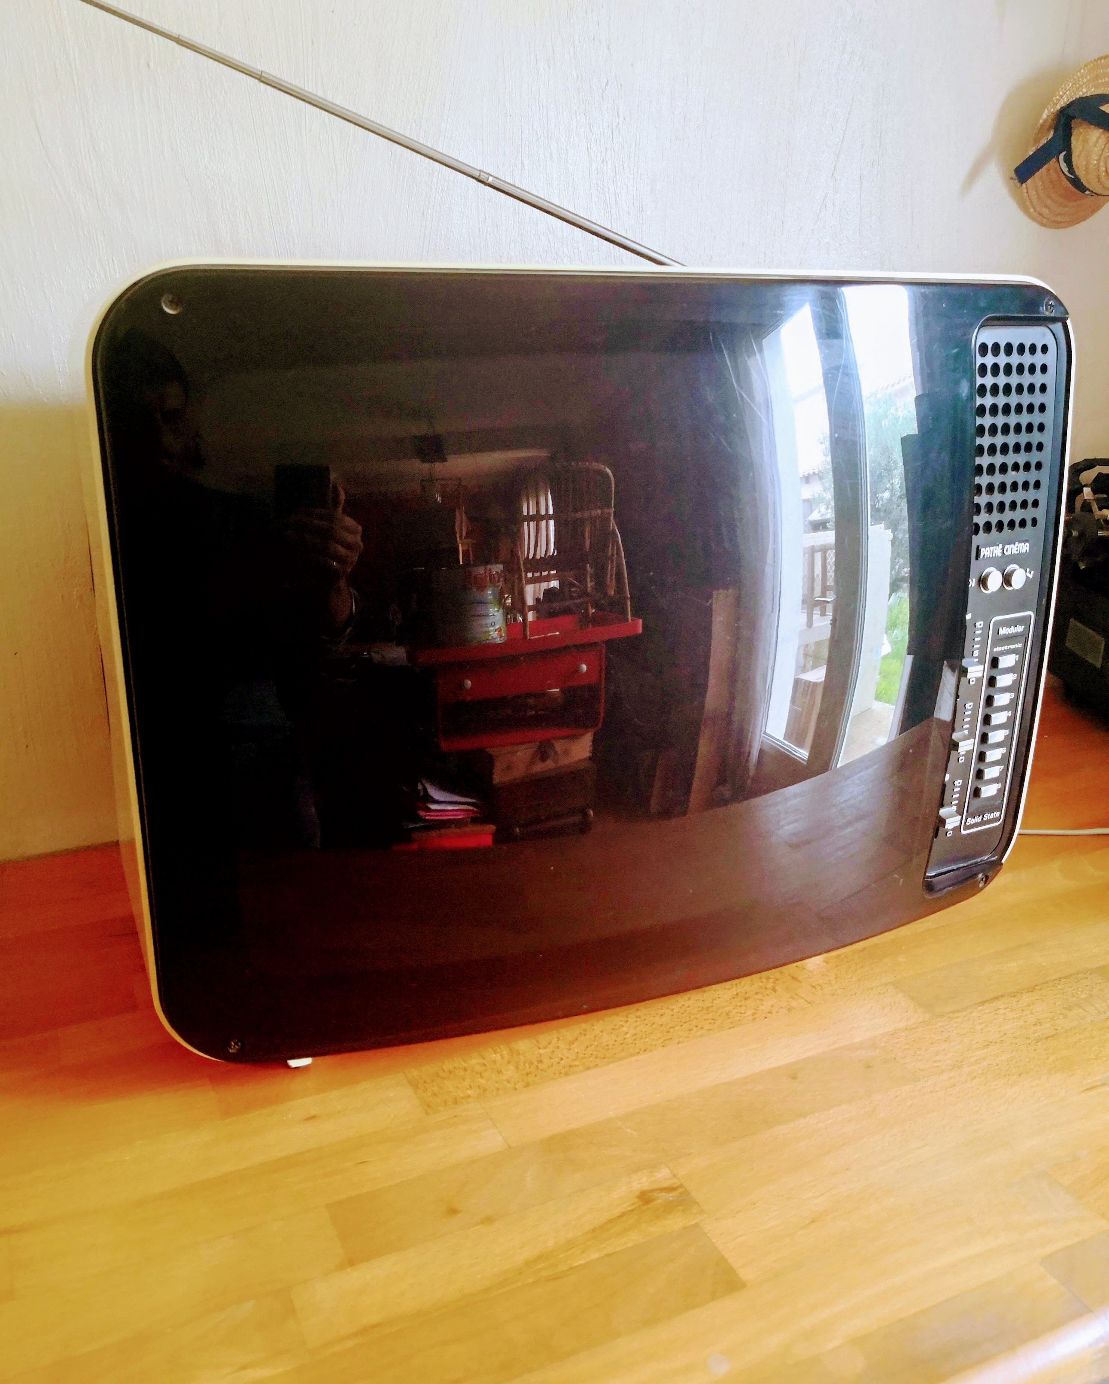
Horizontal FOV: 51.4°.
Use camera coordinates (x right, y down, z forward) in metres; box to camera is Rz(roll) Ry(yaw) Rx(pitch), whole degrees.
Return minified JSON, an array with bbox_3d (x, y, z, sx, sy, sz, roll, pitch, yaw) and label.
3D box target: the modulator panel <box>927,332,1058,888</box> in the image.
[{"bbox_3d":[0.274,-0.048,0.719,0.074,0.350,0.030,-10,19,-28],"label":"modulator panel"}]

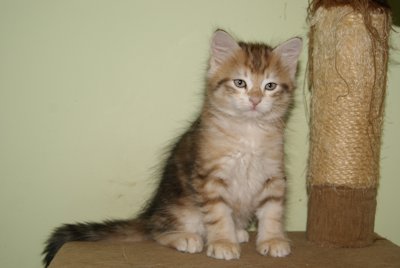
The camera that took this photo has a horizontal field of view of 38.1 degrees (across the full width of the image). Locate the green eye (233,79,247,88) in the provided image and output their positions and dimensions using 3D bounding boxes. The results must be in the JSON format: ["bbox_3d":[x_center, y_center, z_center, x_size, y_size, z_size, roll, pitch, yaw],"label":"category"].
[{"bbox_3d":[0.045,-0.057,0.660,0.015,0.010,0.007,4,3,8],"label":"green eye"}]

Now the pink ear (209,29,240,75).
[{"bbox_3d":[0.029,-0.096,0.683,0.034,0.050,0.020,-5,1,17],"label":"pink ear"}]

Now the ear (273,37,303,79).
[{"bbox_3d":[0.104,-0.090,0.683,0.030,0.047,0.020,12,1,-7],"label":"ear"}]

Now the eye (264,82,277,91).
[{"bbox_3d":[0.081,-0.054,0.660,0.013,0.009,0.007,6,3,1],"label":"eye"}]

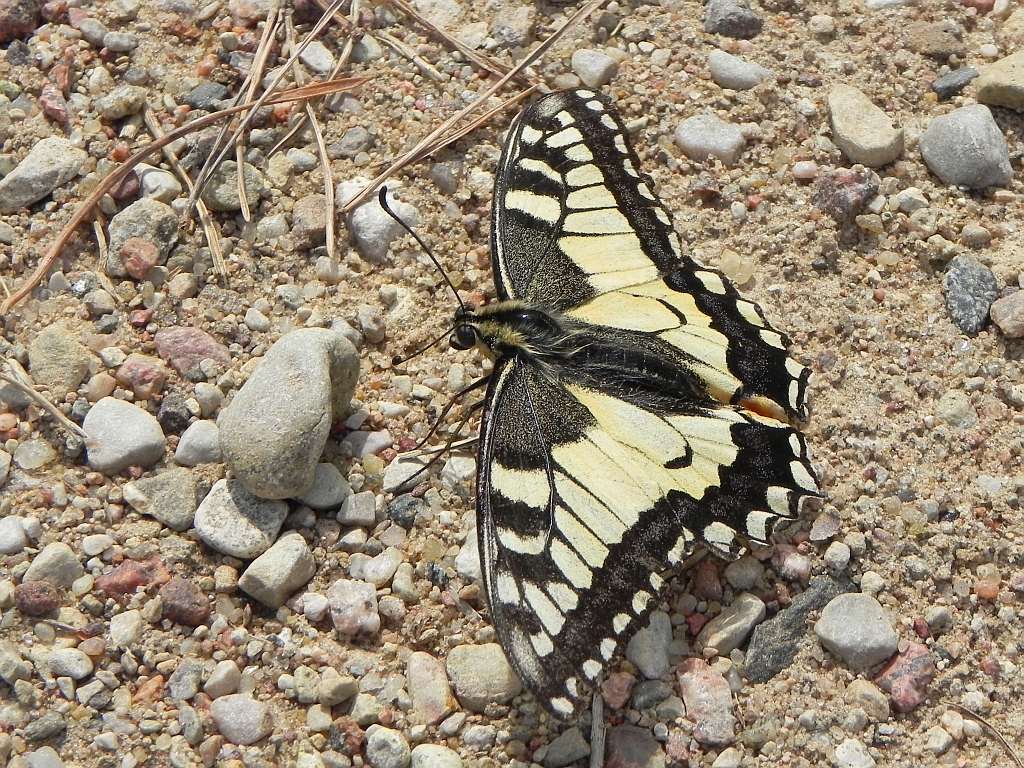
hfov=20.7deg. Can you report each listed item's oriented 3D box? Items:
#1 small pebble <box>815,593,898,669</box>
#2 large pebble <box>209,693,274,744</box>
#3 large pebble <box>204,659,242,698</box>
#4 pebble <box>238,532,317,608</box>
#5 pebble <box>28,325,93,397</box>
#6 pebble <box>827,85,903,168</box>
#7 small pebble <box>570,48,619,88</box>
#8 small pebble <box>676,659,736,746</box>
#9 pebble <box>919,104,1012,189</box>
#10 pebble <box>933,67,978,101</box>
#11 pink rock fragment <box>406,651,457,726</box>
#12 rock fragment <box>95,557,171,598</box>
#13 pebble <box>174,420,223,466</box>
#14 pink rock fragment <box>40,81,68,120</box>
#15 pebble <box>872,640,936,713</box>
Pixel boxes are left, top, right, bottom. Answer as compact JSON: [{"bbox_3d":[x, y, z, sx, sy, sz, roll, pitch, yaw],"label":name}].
[{"bbox_3d":[0.034,0.024,0.274,0.008,0.006,0.008,10,53,8],"label":"small pebble"},{"bbox_3d":[-0.026,0.032,0.272,0.006,0.003,0.004,20,55,14],"label":"large pebble"},{"bbox_3d":[-0.028,0.028,0.268,0.003,0.003,0.004,33,57,24],"label":"large pebble"},{"bbox_3d":[-0.023,0.018,0.276,0.008,0.005,0.006,-33,57,-24],"label":"pebble"},{"bbox_3d":[-0.047,-0.002,0.295,0.007,0.005,0.009,9,53,7],"label":"pebble"},{"bbox_3d":[0.040,-0.029,0.316,0.007,0.004,0.011,-28,55,-22],"label":"pebble"},{"bbox_3d":[0.009,-0.036,0.323,0.005,0.003,0.004,33,60,23],"label":"small pebble"},{"bbox_3d":[0.019,0.031,0.270,0.005,0.004,0.010,-13,53,-10],"label":"small pebble"},{"bbox_3d":[0.050,-0.026,0.313,0.010,0.007,0.009,12,51,10],"label":"pebble"},{"bbox_3d":[0.051,-0.034,0.321,0.006,0.003,0.003,-28,57,-20],"label":"pebble"},{"bbox_3d":[-0.008,0.030,0.274,0.004,0.003,0.008,-12,54,-9],"label":"pink rock fragment"},{"bbox_3d":[-0.038,0.019,0.281,0.007,0.003,0.003,-14,54,-10],"label":"rock fragment"},{"bbox_3d":[-0.032,0.007,0.291,0.005,0.004,0.004,-18,55,-13],"label":"pebble"},{"bbox_3d":[-0.052,-0.032,0.321,0.002,0.002,0.005,-22,56,-16],"label":"pink rock fragment"},{"bbox_3d":[0.039,0.029,0.274,0.005,0.003,0.007,30,58,20],"label":"pebble"}]

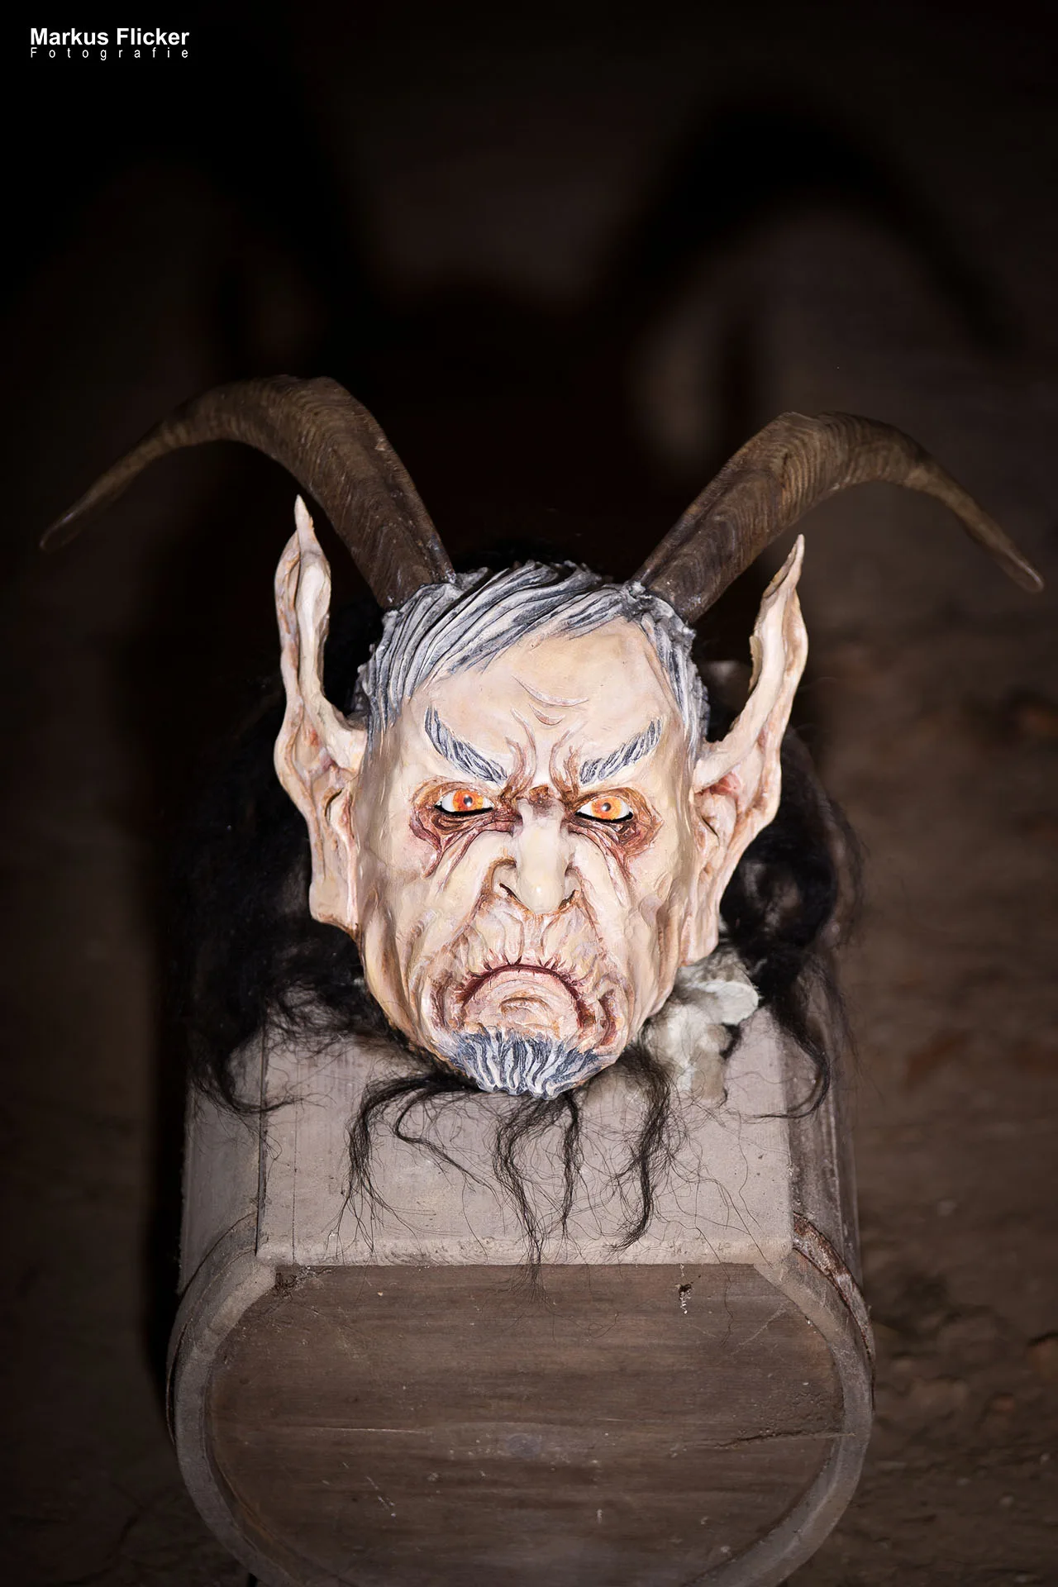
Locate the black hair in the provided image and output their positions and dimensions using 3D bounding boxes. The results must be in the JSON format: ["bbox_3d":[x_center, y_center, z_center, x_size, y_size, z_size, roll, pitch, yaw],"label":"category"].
[{"bbox_3d":[-0.009,0.073,3.320,0.385,0.280,0.310,0,23,0],"label":"black hair"}]

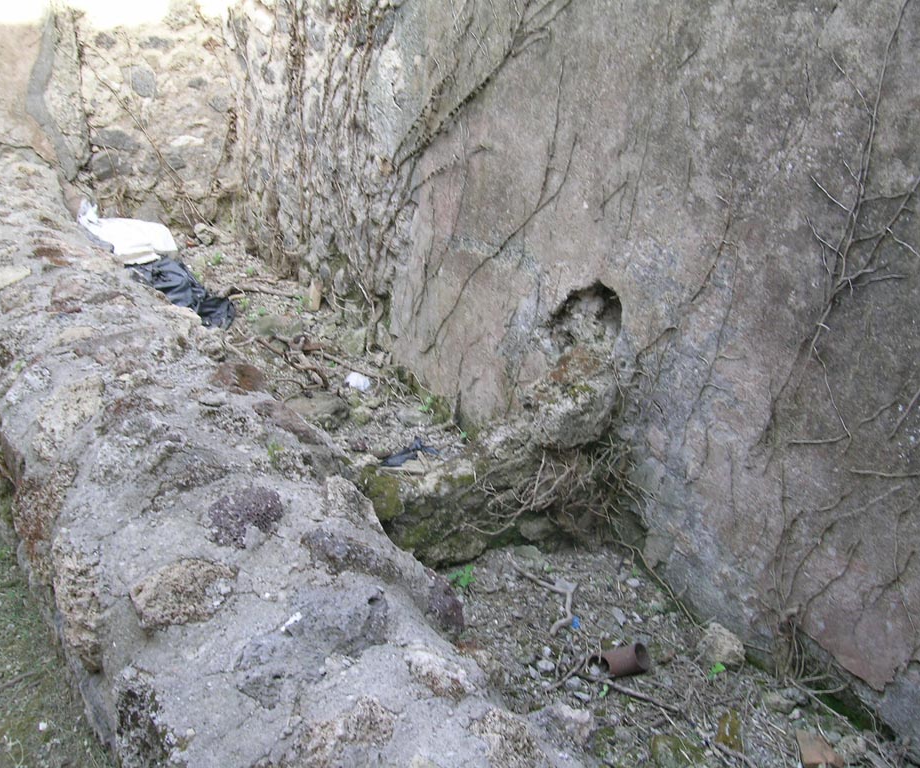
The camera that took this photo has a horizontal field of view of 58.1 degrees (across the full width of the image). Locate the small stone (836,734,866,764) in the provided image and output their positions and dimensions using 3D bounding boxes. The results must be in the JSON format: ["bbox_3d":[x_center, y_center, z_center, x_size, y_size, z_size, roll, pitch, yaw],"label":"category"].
[{"bbox_3d":[0.898,0.838,1.899,0.068,0.052,0.055,11,22,29],"label":"small stone"}]

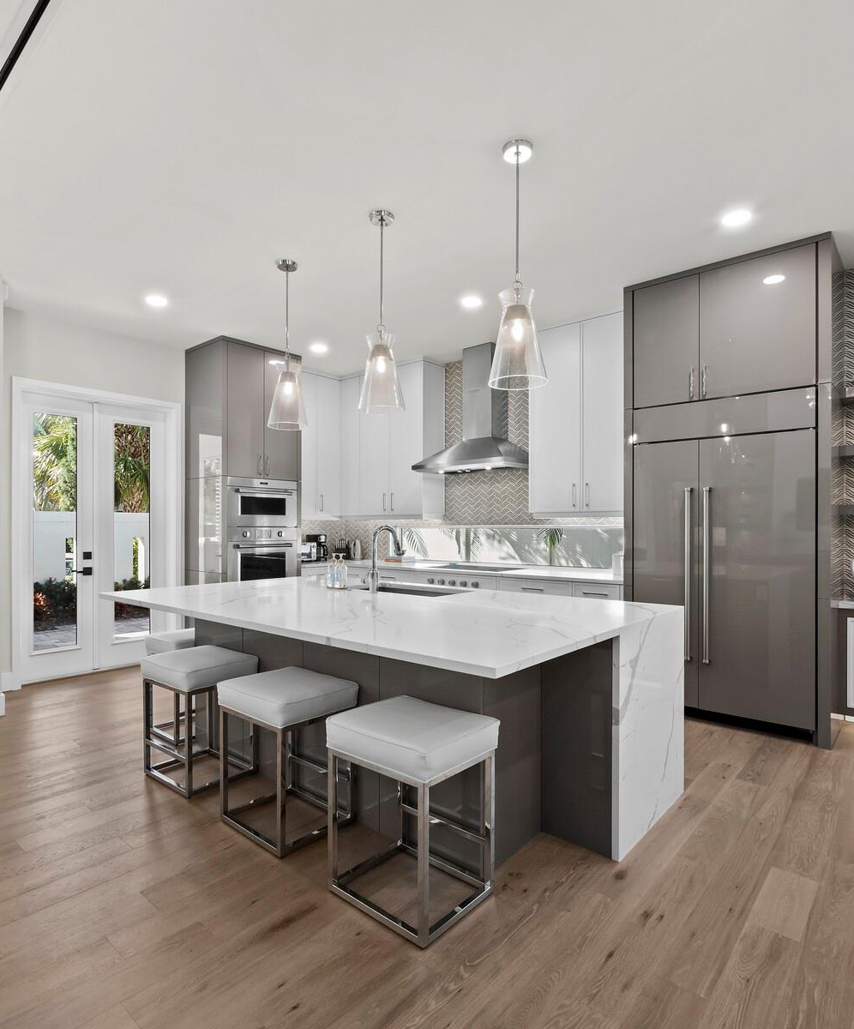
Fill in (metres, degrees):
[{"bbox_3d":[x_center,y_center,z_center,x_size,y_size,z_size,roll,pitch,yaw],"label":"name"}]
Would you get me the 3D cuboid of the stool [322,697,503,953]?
[{"bbox_3d":[-0.058,1.038,2.000,0.450,0.620,0.390,-1,-1,41],"label":"stool"}]

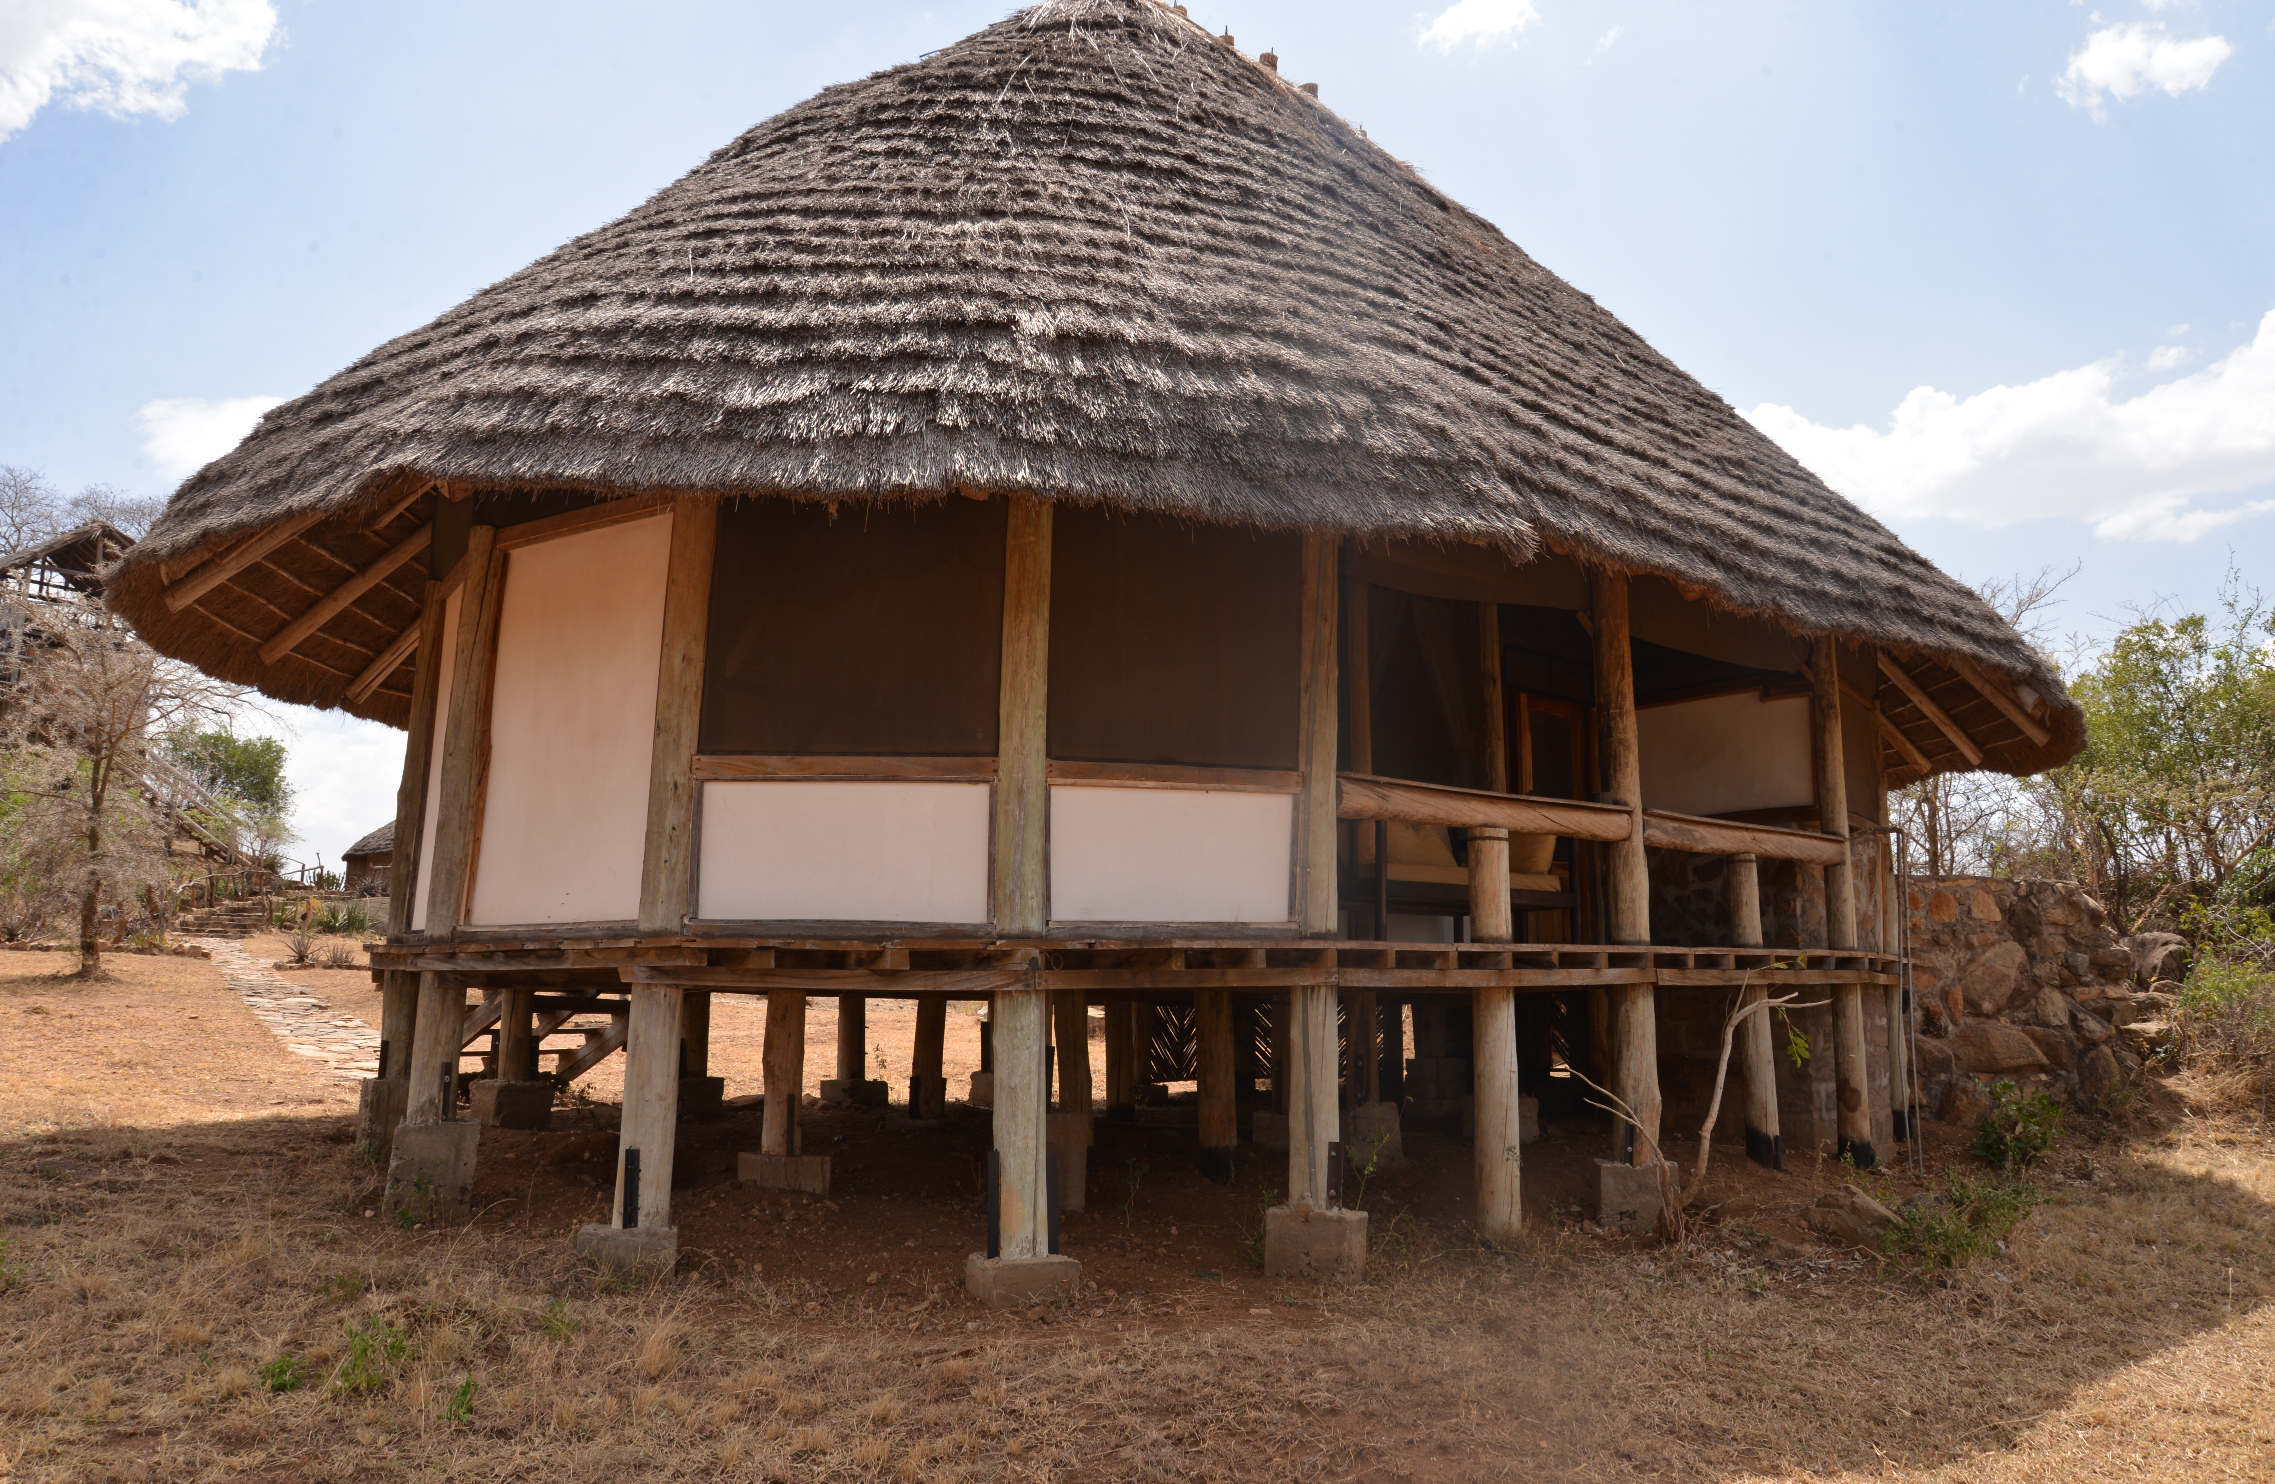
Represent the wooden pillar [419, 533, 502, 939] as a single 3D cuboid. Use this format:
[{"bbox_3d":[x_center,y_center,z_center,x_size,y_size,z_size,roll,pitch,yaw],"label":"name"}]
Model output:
[{"bbox_3d":[-3.811,-0.085,9.290,0.210,2.338,0.210,2,-8,0],"label":"wooden pillar"}]

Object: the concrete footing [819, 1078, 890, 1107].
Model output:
[{"bbox_3d":[-2.629,3.258,15.289,0.480,0.227,0.480,6,-10,-37],"label":"concrete footing"}]

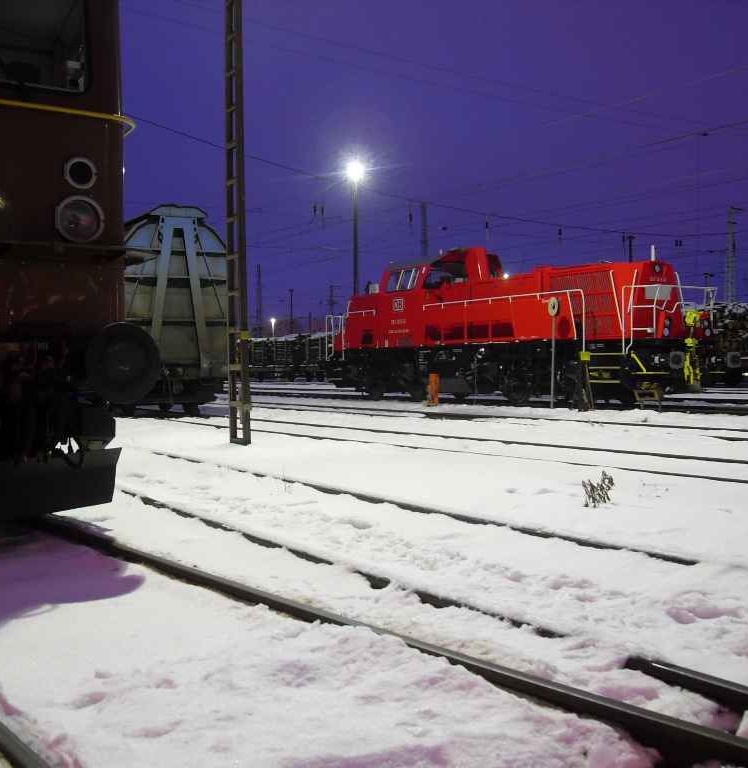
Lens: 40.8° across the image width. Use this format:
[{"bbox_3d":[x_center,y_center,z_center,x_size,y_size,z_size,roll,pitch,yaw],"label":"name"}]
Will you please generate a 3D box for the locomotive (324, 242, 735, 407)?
[{"bbox_3d":[3.197,-1.682,28.654,3.070,4.270,15.600,0,1,-31],"label":"locomotive"}]

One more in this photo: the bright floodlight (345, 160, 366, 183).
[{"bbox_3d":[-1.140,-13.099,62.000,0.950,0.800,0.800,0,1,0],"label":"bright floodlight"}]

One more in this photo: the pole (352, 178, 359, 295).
[{"bbox_3d":[-1.115,-6.147,62.057,0.320,12.800,0.320,0,1,0],"label":"pole"}]

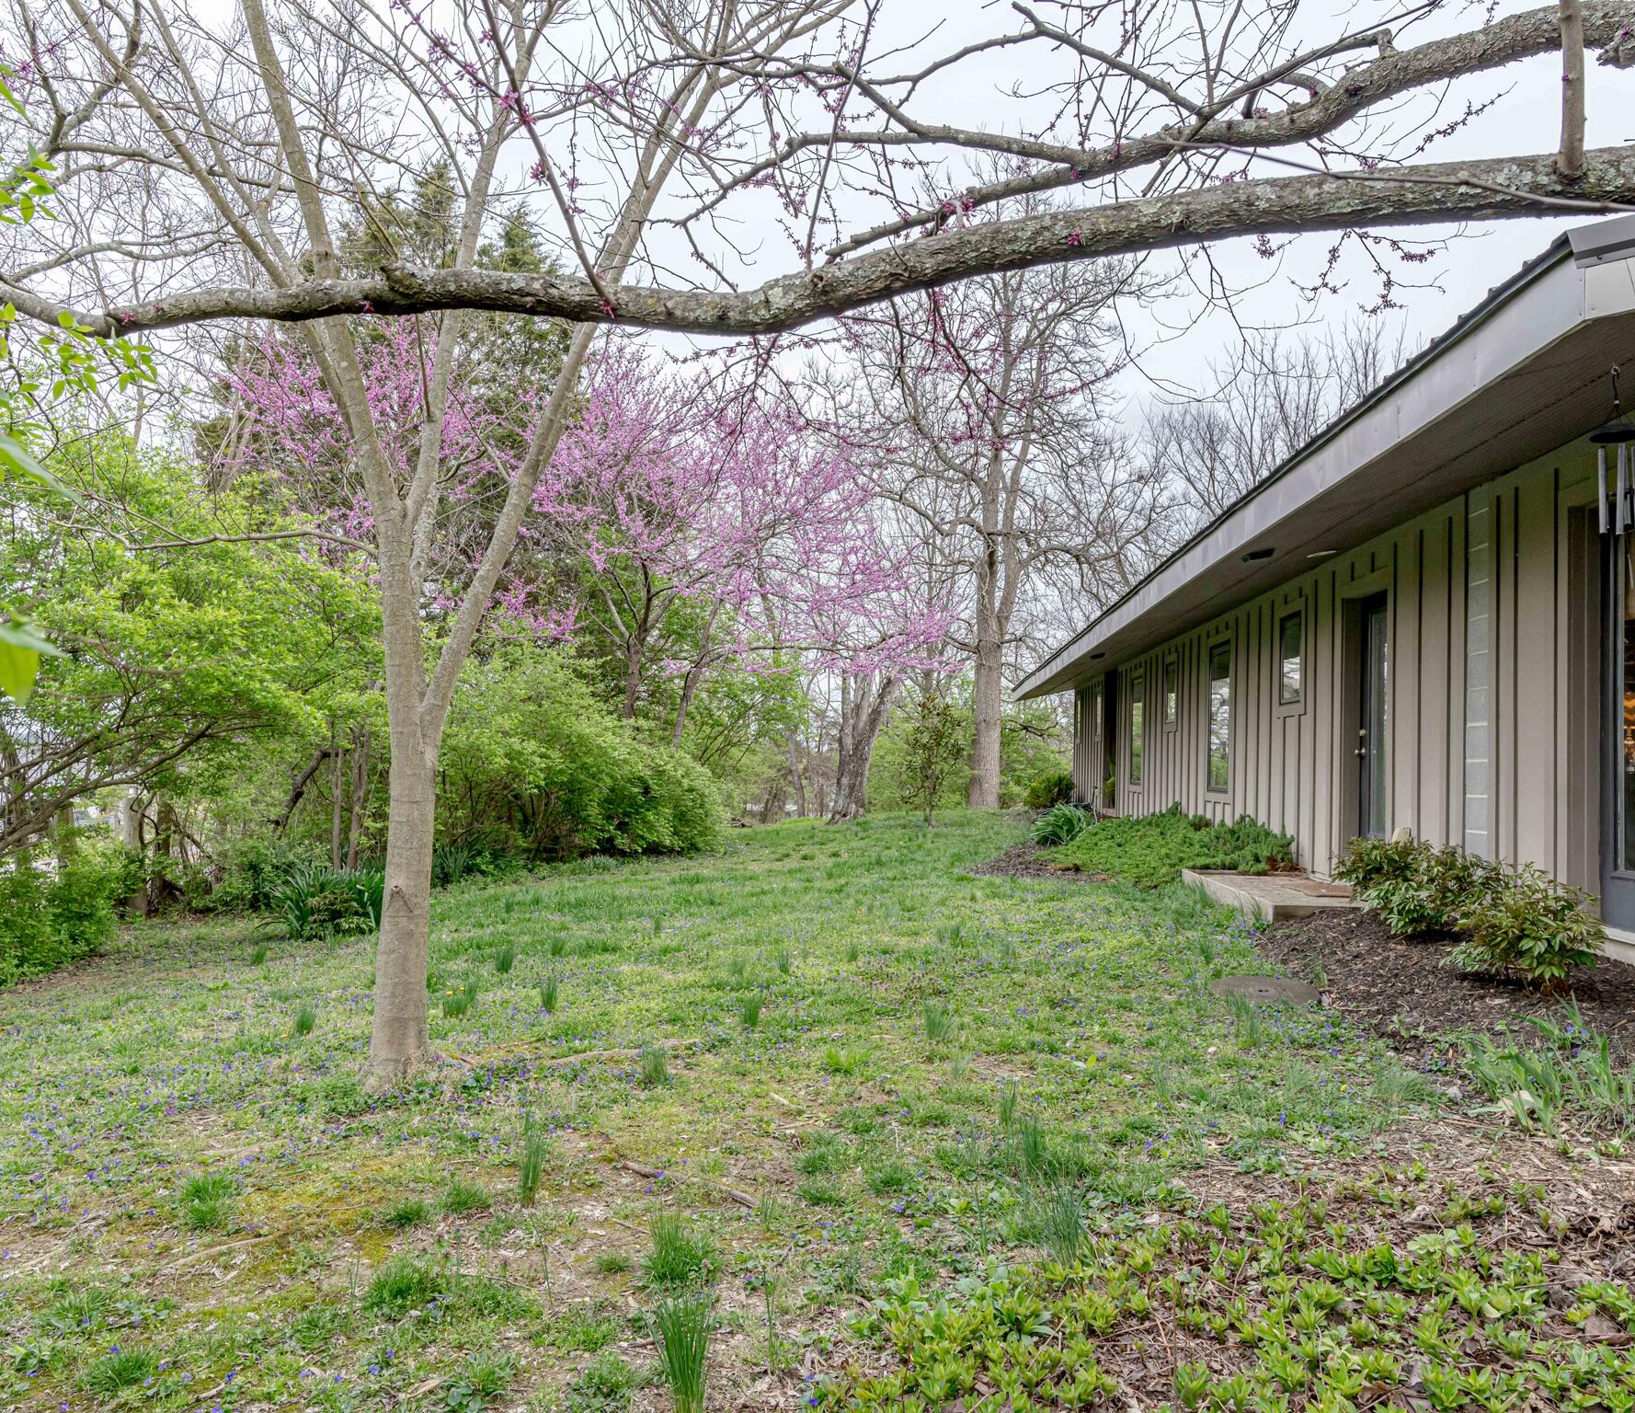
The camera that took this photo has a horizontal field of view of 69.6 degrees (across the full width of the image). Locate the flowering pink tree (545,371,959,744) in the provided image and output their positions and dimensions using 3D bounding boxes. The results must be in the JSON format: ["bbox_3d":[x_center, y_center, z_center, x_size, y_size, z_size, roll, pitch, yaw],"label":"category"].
[{"bbox_3d":[-1.150,-1.650,18.000,6.300,7.000,5.800,2,-3,0],"label":"flowering pink tree"}]

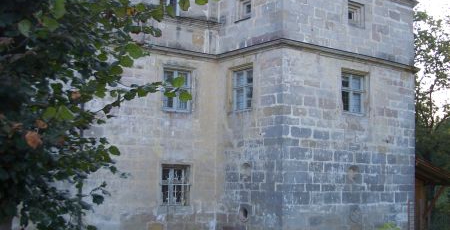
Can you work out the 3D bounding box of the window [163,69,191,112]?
[{"bbox_3d":[-1.402,-0.716,17.913,0.960,1.280,0.200,6,-8,-38],"label":"window"}]

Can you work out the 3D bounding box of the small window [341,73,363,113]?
[{"bbox_3d":[3.948,-0.671,18.496,1.088,1.280,0.200,6,-8,-38],"label":"small window"}]

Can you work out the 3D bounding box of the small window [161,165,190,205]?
[{"bbox_3d":[-1.412,2.059,17.659,1.008,1.152,0.220,6,-8,-38],"label":"small window"}]

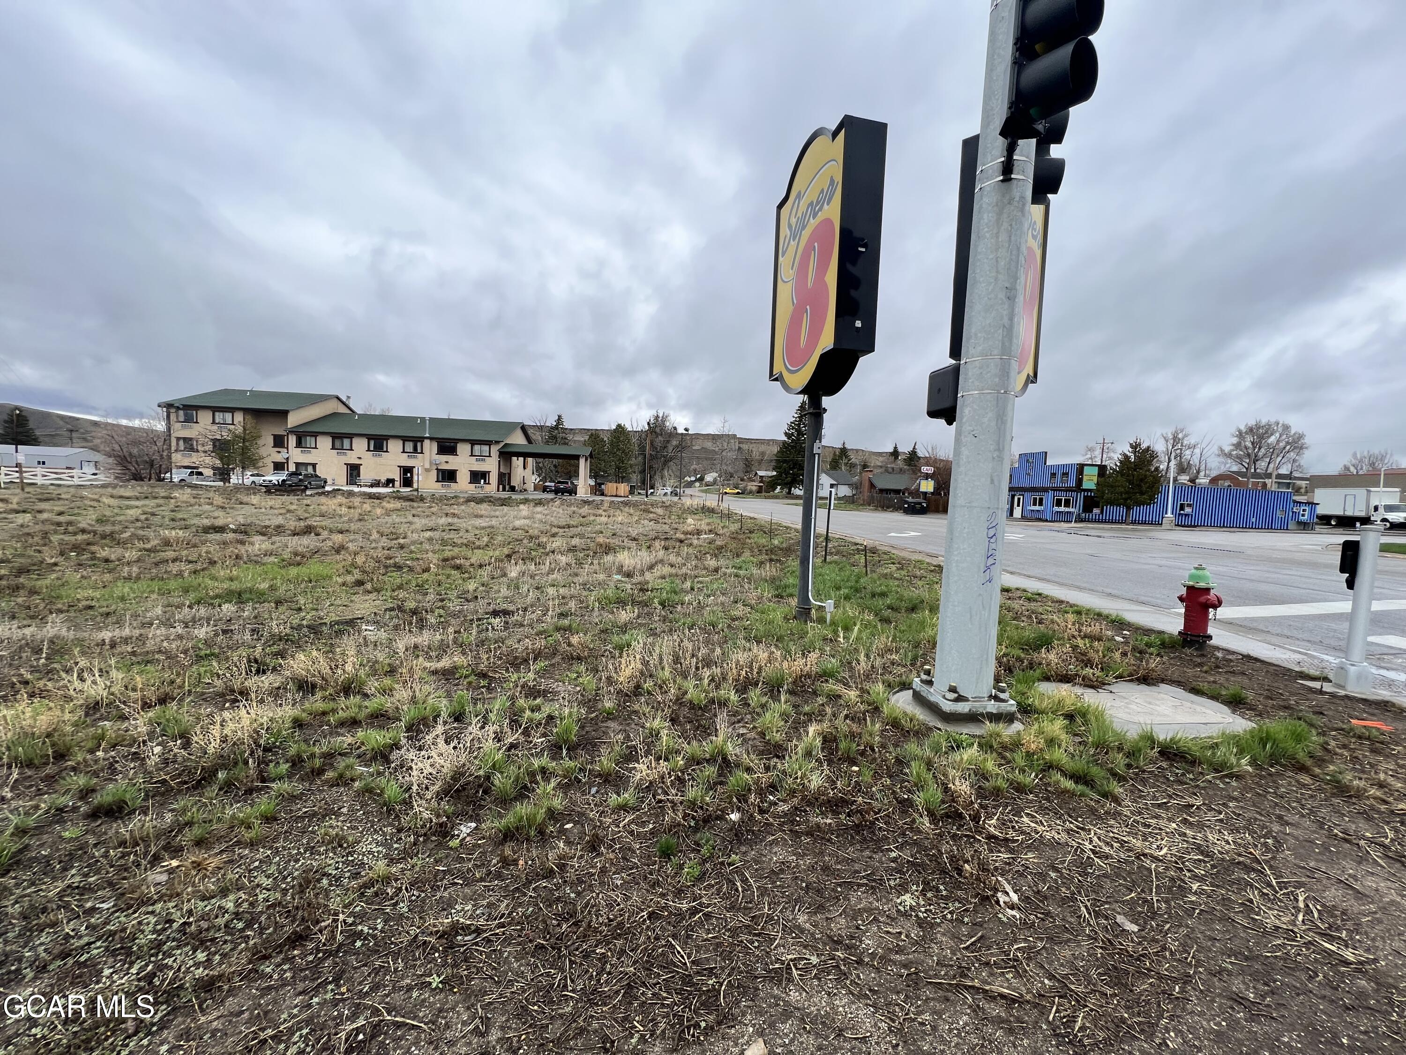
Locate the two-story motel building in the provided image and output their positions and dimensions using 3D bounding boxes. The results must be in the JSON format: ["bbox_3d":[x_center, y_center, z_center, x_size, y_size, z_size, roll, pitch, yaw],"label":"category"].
[{"bbox_3d":[-34.191,-9.965,63.502,43.280,10.900,16.800,2,4,-5],"label":"two-story motel building"}]

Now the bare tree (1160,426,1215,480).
[{"bbox_3d":[66.228,-7.766,72.412,6.300,11.913,6.300,6,5,42],"label":"bare tree"}]

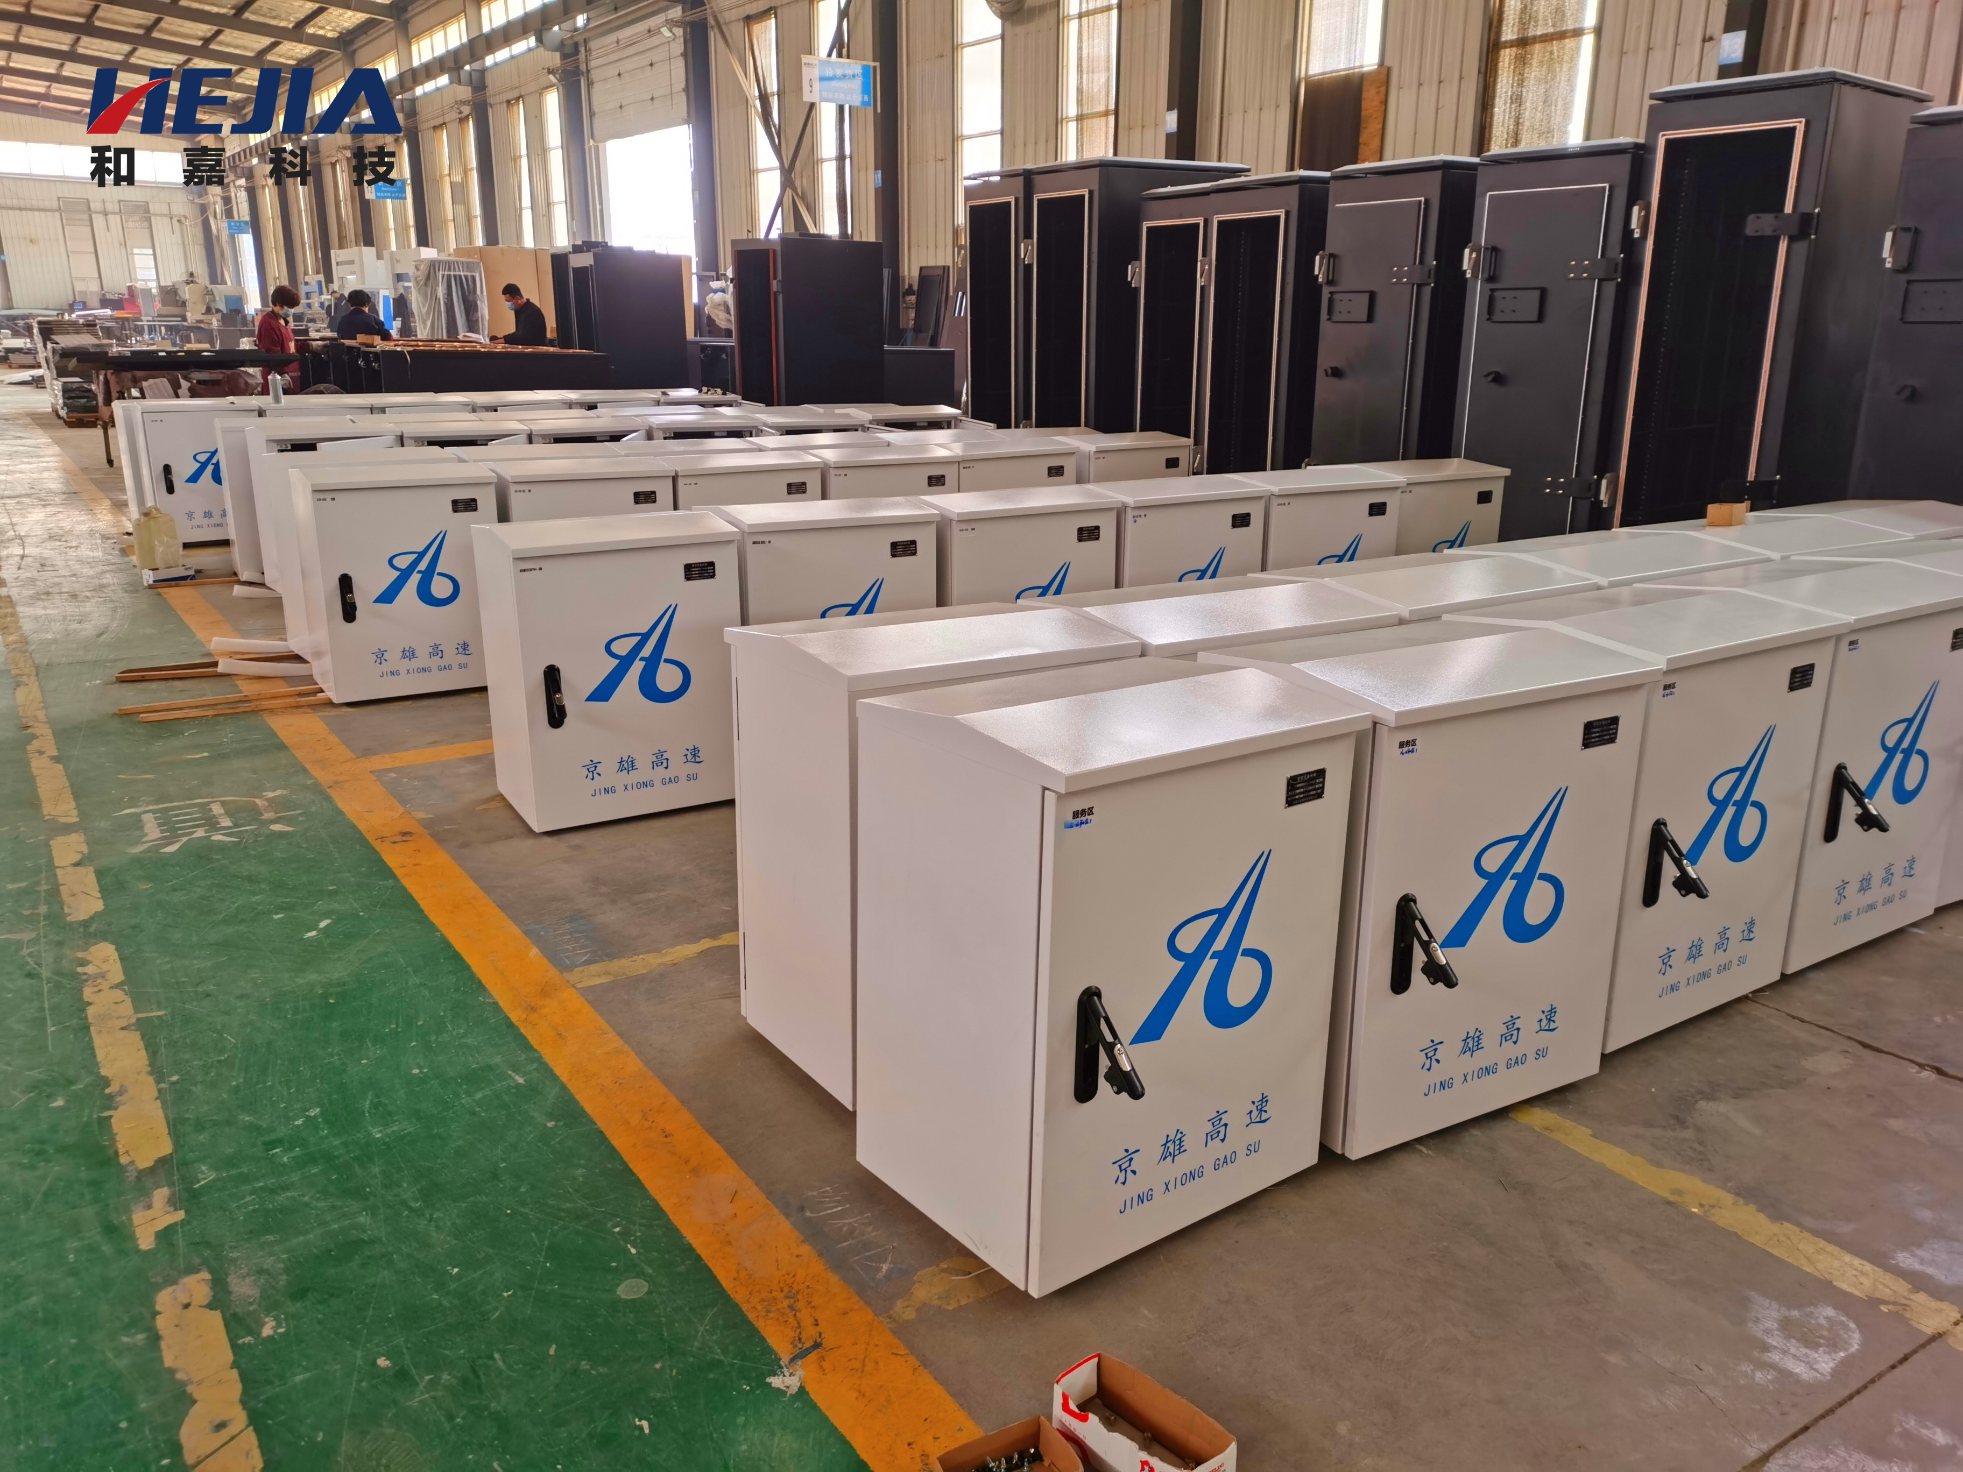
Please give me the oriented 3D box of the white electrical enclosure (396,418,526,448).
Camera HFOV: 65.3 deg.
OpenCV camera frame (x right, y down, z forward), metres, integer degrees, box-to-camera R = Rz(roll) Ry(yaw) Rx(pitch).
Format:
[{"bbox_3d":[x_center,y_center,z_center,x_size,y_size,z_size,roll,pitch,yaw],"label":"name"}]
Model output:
[{"bbox_3d":[-2.711,-1.209,7.965,0.623,0.813,0.507,-9,18,-32],"label":"white electrical enclosure"}]

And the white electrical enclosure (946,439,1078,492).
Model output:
[{"bbox_3d":[0.050,-0.910,6.803,0.604,0.784,0.465,-9,18,-31],"label":"white electrical enclosure"}]

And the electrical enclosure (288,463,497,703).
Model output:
[{"bbox_3d":[-2.196,-0.605,5.784,0.623,0.813,0.507,-9,18,-31],"label":"electrical enclosure"}]

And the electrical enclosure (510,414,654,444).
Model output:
[{"bbox_3d":[-2.088,-1.235,7.999,0.620,0.820,0.498,-10,18,-32],"label":"electrical enclosure"}]

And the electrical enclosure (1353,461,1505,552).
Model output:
[{"bbox_3d":[1.740,-0.722,6.348,0.623,0.813,0.507,-9,18,-30],"label":"electrical enclosure"}]

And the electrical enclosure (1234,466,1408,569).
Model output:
[{"bbox_3d":[1.151,-0.586,5.682,0.604,0.784,0.465,-9,18,-30],"label":"electrical enclosure"}]

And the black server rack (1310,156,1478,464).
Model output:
[{"bbox_3d":[2.356,-1.895,8.057,0.920,2.031,0.715,-10,19,-33],"label":"black server rack"}]

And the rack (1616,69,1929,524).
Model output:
[{"bbox_3d":[3.302,-1.554,6.535,0.925,2.203,0.720,-12,20,-37],"label":"rack"}]

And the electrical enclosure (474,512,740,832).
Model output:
[{"bbox_3d":[-1.032,-0.211,4.280,0.604,0.784,0.465,-8,18,-29],"label":"electrical enclosure"}]

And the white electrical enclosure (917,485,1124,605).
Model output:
[{"bbox_3d":[0.077,-0.421,5.153,0.620,0.820,0.498,-9,18,-30],"label":"white electrical enclosure"}]

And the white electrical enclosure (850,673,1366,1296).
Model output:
[{"bbox_3d":[0.198,0.327,2.469,0.621,0.819,0.506,-10,18,-36],"label":"white electrical enclosure"}]

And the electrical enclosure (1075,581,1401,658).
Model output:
[{"bbox_3d":[0.446,0.095,3.183,0.600,0.785,0.479,-9,18,-30],"label":"electrical enclosure"}]

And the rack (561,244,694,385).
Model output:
[{"bbox_3d":[-3.794,-4.184,16.596,0.980,1.960,0.810,-9,18,-31],"label":"rack"}]

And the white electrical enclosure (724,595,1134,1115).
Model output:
[{"bbox_3d":[-0.100,0.182,3.001,0.621,0.819,0.506,-8,16,-32],"label":"white electrical enclosure"}]

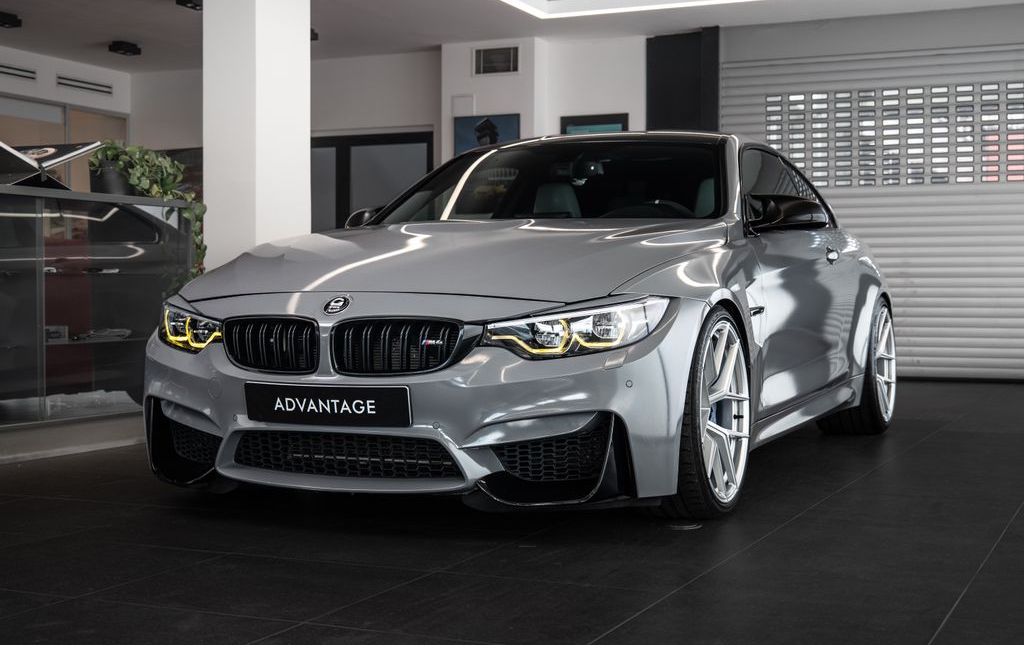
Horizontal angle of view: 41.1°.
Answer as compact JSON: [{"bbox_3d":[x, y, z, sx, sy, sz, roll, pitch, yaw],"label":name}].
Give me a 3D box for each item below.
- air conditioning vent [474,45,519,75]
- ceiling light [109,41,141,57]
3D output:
[{"bbox_3d":[-0.129,-2.182,11.390,0.420,0.220,0.040,1,2,26],"label":"air conditioning vent"},{"bbox_3d":[-3.283,-2.328,11.590,0.130,0.085,0.260,1,2,26],"label":"ceiling light"}]

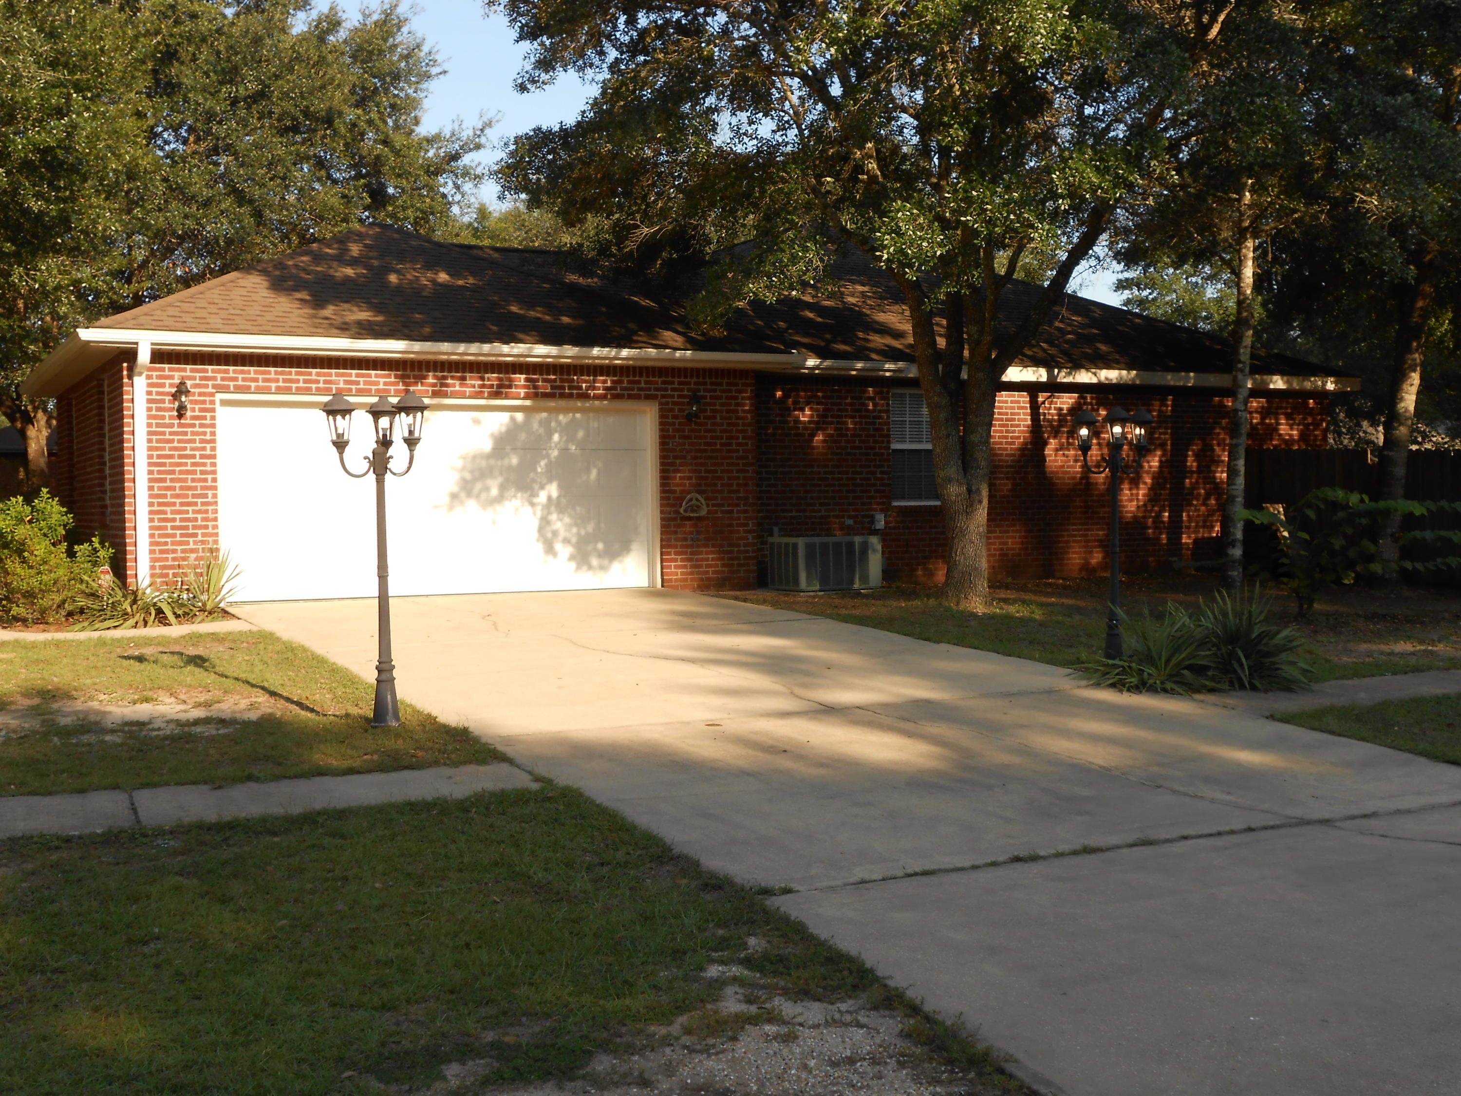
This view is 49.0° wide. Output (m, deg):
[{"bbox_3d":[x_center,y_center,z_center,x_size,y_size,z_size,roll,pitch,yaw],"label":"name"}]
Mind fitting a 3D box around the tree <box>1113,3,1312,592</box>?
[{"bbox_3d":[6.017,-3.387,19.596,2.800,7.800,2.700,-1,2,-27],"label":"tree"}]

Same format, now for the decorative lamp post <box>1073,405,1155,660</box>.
[{"bbox_3d":[3.098,-0.111,12.963,0.660,2.020,0.620,-1,2,-7],"label":"decorative lamp post"}]

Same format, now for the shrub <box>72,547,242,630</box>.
[{"bbox_3d":[-5.516,0.381,15.516,1.700,0.680,1.050,-1,2,-27],"label":"shrub"}]

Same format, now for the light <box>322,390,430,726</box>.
[{"bbox_3d":[-2.164,0.065,9.873,0.660,2.020,0.620,-1,2,7],"label":"light"}]

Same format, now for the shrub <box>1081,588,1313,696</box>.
[{"bbox_3d":[3.503,0.688,12.049,1.650,0.740,1.100,-1,2,-20],"label":"shrub"}]

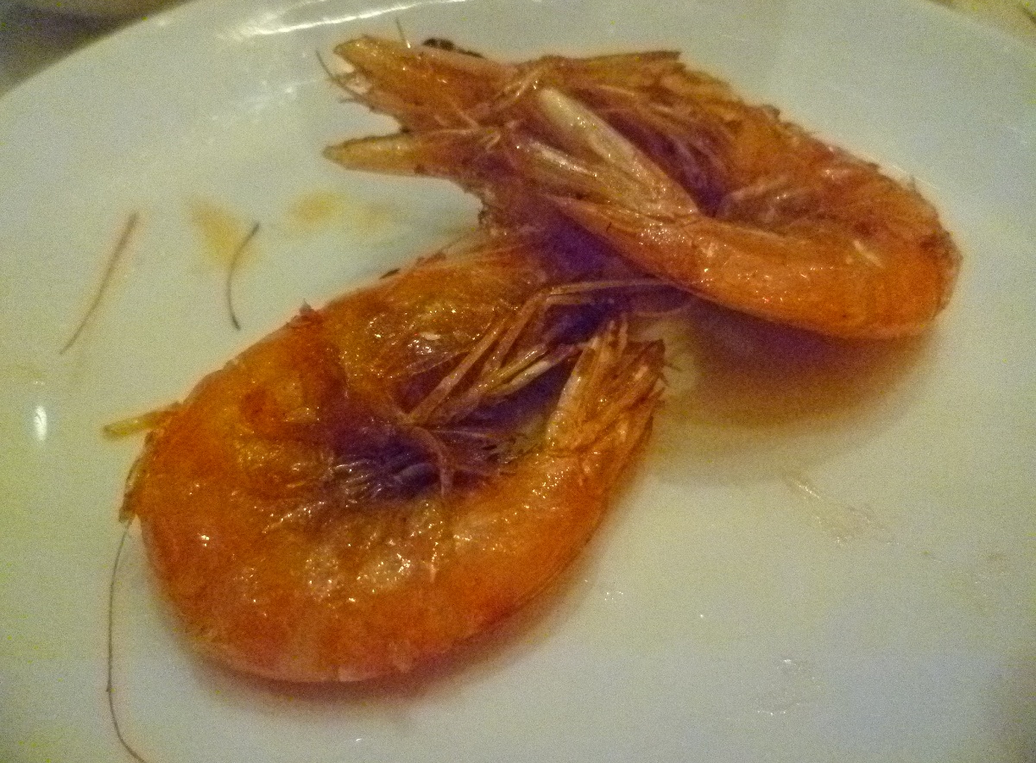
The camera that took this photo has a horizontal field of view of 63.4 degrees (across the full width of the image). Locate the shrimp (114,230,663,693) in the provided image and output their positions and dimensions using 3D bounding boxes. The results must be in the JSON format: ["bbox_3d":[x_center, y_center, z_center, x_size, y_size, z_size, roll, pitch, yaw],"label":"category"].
[{"bbox_3d":[-0.017,0.008,0.146,0.090,0.025,0.066,-39,65,-22],"label":"shrimp"}]

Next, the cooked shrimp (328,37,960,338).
[{"bbox_3d":[0.020,-0.049,0.173,0.122,0.031,0.058,17,59,11],"label":"cooked shrimp"}]

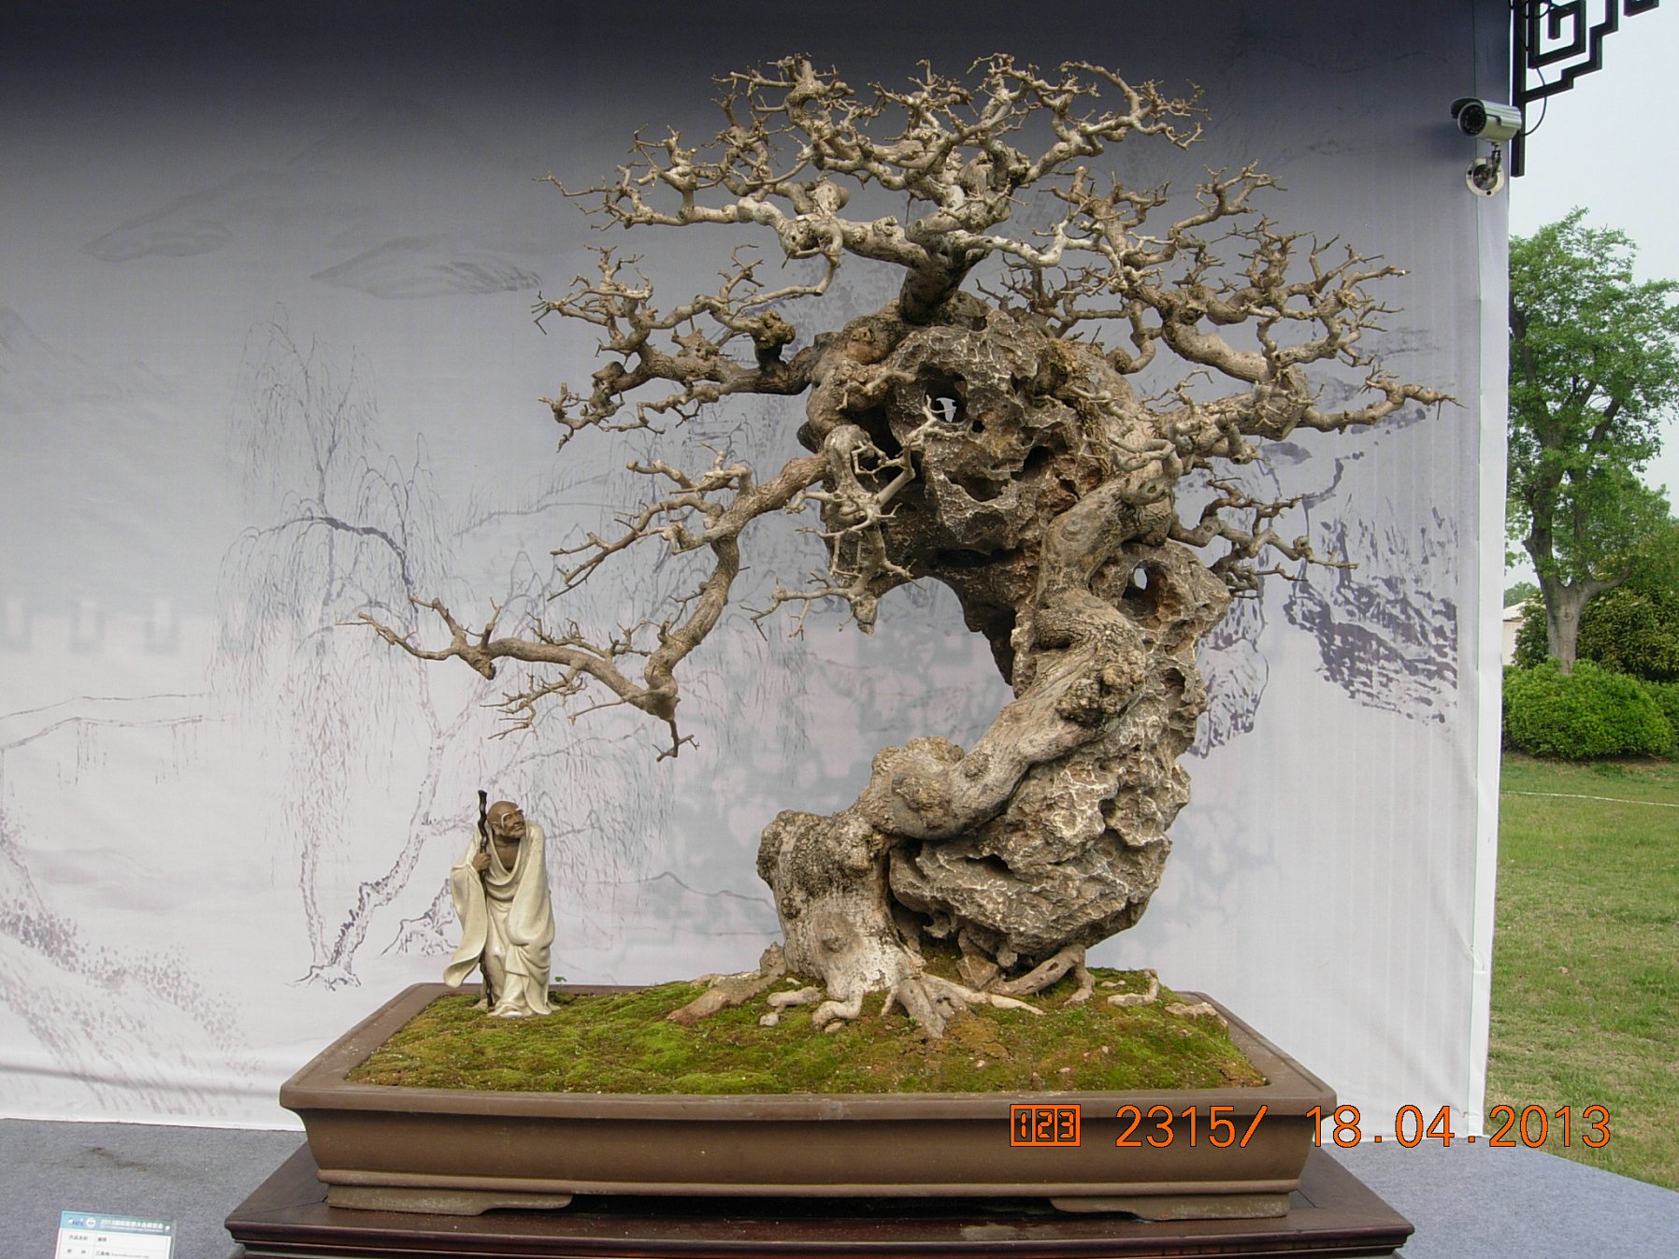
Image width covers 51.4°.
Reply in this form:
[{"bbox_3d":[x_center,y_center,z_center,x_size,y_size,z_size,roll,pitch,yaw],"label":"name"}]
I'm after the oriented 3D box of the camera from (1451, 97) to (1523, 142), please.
[{"bbox_3d":[1.298,-1.020,3.500,0.140,0.073,0.070,1,-1,-34],"label":"camera"}]

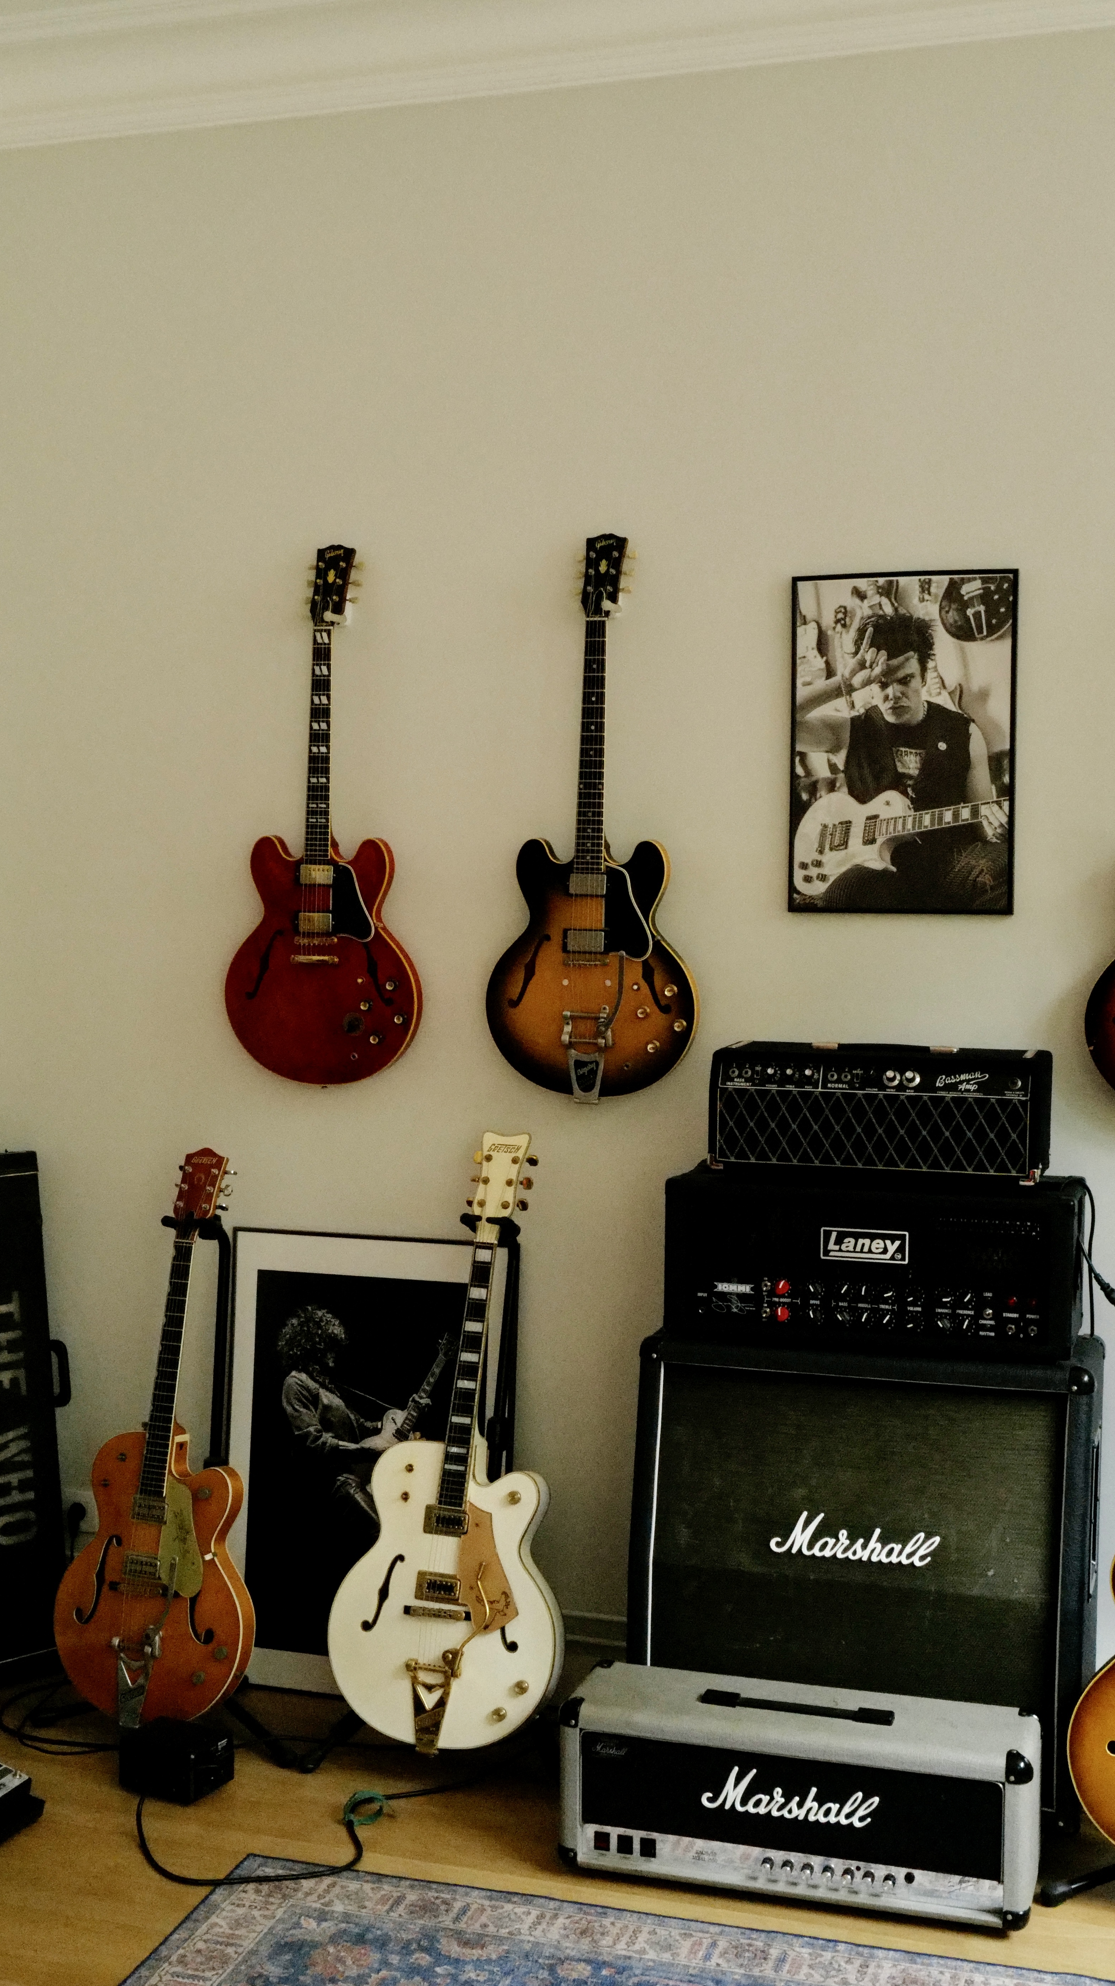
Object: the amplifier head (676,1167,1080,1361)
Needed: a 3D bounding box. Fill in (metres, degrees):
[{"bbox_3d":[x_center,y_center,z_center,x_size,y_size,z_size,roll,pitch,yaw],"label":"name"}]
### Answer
[{"bbox_3d":[0.558,0.461,4.049,0.690,0.284,0.265,1,3,17],"label":"amplifier head"}]

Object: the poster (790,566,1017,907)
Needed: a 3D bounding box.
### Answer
[{"bbox_3d":[0.621,-0.446,4.158,0.409,0.612,0.025,1,3,19],"label":"poster"}]

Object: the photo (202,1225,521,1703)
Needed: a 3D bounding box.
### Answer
[{"bbox_3d":[-0.377,0.928,4.535,0.612,0.895,0.025,1,-6,18],"label":"photo"}]

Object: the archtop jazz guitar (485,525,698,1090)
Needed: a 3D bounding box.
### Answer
[{"bbox_3d":[0.062,-0.323,4.314,0.405,1.055,0.095,1,3,19],"label":"archtop jazz guitar"}]

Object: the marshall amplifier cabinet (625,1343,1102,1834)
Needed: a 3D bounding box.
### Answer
[{"bbox_3d":[0.540,0.996,4.045,0.770,0.775,0.360,1,3,17],"label":"marshall amplifier cabinet"}]

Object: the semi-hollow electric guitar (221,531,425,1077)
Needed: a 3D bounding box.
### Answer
[{"bbox_3d":[-0.457,-0.340,4.496,0.405,1.052,0.090,1,3,19],"label":"semi-hollow electric guitar"}]

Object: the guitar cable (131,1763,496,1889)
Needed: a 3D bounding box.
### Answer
[{"bbox_3d":[-0.382,1.409,3.969,0.652,0.040,0.388,0,3,-14],"label":"guitar cable"}]

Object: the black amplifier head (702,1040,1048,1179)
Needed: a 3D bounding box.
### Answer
[{"bbox_3d":[0.572,0.209,4.071,0.556,0.210,0.280,1,3,17],"label":"black amplifier head"}]

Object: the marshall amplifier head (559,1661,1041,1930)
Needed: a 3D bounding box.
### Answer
[{"bbox_3d":[0.397,1.298,3.780,0.750,0.297,0.215,1,3,17],"label":"marshall amplifier head"}]

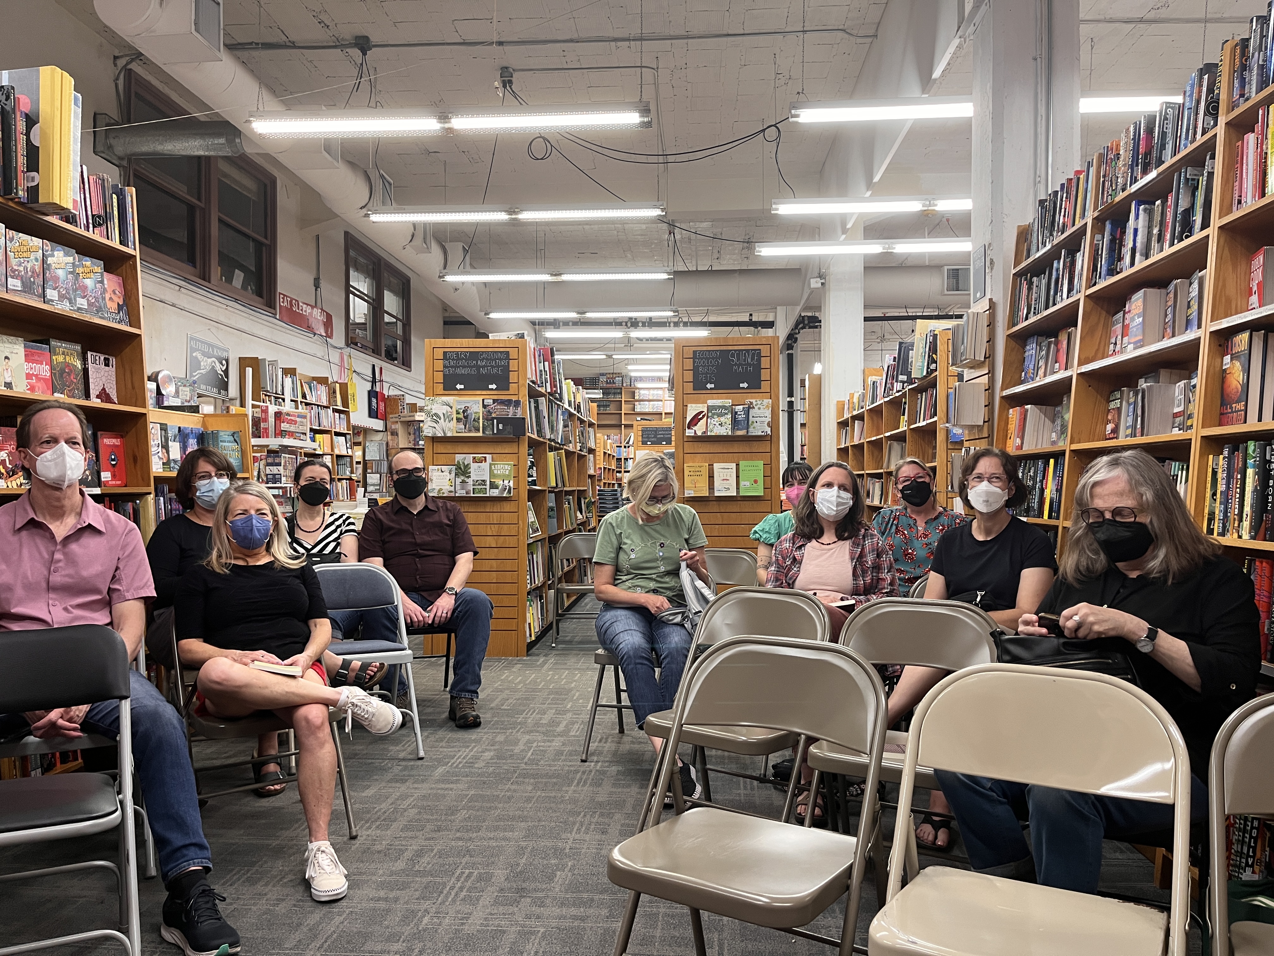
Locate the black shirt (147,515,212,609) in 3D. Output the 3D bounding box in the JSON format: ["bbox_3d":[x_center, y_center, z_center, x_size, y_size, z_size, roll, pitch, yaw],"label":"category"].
[{"bbox_3d":[-1.630,0.415,3.680,0.480,0.560,0.330,0,-1,-27],"label":"black shirt"}]

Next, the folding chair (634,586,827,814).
[{"bbox_3d":[0.300,0.760,2.910,0.460,0.790,0.500,0,-1,33],"label":"folding chair"}]

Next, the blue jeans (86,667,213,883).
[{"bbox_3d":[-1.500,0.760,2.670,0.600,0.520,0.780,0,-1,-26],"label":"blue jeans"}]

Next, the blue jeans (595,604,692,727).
[{"bbox_3d":[0.045,0.710,3.800,0.420,0.440,0.700,0,0,3],"label":"blue jeans"}]

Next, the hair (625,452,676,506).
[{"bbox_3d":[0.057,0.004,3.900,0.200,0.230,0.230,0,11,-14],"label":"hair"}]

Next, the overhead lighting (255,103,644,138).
[{"bbox_3d":[-1.138,-2.144,5.734,2.440,0.110,0.140,0,0,4],"label":"overhead lighting"}]

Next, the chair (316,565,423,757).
[{"bbox_3d":[-1.210,0.755,4.090,0.460,0.790,0.500,0,-1,-28],"label":"chair"}]

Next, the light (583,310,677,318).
[{"bbox_3d":[-0.087,-2.059,12.000,1.210,0.100,0.170,0,-1,4],"label":"light"}]

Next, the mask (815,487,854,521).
[{"bbox_3d":[0.719,0.096,3.480,0.134,0.125,0.085,0,-1,5],"label":"mask"}]

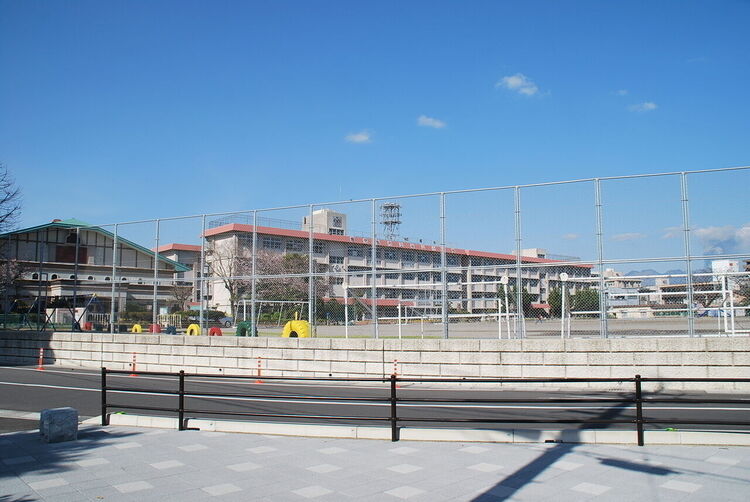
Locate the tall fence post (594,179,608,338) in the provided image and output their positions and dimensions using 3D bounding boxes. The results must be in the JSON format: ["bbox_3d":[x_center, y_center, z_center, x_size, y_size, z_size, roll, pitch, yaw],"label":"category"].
[{"bbox_3d":[5.560,0.190,13.830,0.120,3.950,0.120,-2,-6,17],"label":"tall fence post"}]

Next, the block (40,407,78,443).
[{"bbox_3d":[-4.120,2.280,7.390,0.350,0.400,0.350,5,-8,-42],"label":"block"}]

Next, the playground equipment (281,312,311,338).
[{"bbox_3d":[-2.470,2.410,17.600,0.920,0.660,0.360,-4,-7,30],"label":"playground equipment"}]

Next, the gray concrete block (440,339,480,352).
[{"bbox_3d":[2.120,2.340,13.930,1.000,0.300,0.330,-2,-6,18],"label":"gray concrete block"}]

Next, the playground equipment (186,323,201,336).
[{"bbox_3d":[-6.370,2.780,19.800,0.500,0.450,0.220,-4,-7,30],"label":"playground equipment"}]

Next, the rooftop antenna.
[{"bbox_3d":[3.250,-6.290,118.000,4.000,8.300,4.000,-2,-6,17],"label":"rooftop antenna"}]

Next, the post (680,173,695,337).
[{"bbox_3d":[7.390,0.100,13.300,0.120,3.950,0.120,-2,-6,16],"label":"post"}]

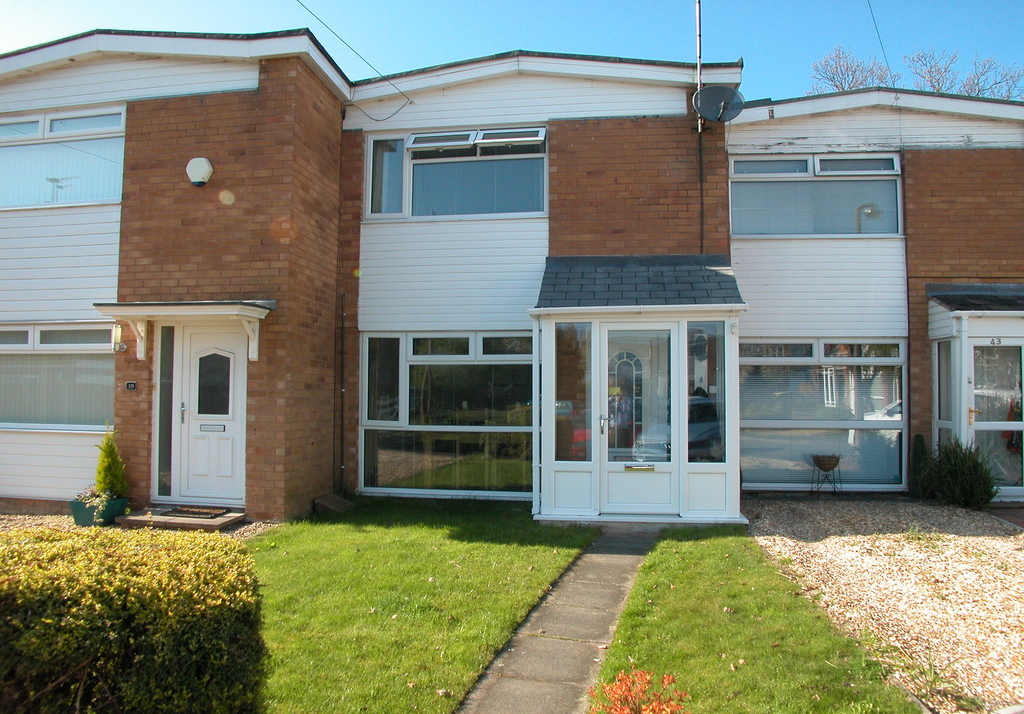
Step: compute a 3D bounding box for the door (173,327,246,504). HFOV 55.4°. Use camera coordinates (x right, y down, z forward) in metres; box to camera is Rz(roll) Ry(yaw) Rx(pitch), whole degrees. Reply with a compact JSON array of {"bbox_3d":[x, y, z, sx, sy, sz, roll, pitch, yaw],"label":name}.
[{"bbox_3d":[-3.321,0.649,10.754,0.900,1.990,0.080,0,-3,11],"label":"door"}]

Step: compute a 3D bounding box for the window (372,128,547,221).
[{"bbox_3d":[-0.708,-2.245,12.012,2.340,1.140,0.120,0,-3,11],"label":"window"}]

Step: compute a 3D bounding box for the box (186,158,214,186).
[{"bbox_3d":[-3.452,-2.043,10.808,0.295,0.315,0.080,0,-2,12],"label":"box"}]

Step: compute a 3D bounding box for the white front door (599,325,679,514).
[{"bbox_3d":[1.360,0.645,10.331,0.860,2.050,0.080,0,-3,11],"label":"white front door"}]

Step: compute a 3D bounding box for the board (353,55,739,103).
[{"bbox_3d":[0.348,-3.431,11.712,4.790,0.530,0.120,0,-3,11],"label":"board"}]

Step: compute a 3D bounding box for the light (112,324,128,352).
[{"bbox_3d":[-4.375,-0.216,10.910,0.130,0.300,0.140,0,-2,12],"label":"light"}]

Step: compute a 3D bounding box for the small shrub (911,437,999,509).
[{"bbox_3d":[5.389,1.404,11.915,0.920,0.840,0.800,0,-2,12],"label":"small shrub"}]

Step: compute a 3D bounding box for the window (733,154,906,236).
[{"bbox_3d":[4.025,-2.141,12.926,2.290,1.160,0.100,0,-3,11],"label":"window"}]

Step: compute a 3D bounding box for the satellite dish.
[{"bbox_3d":[2.375,-2.916,11.230,0.590,0.410,0.400,0,-2,4],"label":"satellite dish"}]

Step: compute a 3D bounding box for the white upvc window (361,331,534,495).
[{"bbox_3d":[-0.733,0.684,11.899,2.360,2.020,0.100,0,-3,11],"label":"white upvc window"}]

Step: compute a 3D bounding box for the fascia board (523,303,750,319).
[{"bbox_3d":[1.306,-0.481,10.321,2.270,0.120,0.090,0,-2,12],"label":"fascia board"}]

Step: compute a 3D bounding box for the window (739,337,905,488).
[{"bbox_3d":[4.092,0.737,13.075,2.220,1.980,0.090,0,-2,12],"label":"window"}]

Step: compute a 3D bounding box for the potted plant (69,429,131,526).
[{"bbox_3d":[-4.430,1.283,10.484,0.430,1.020,0.430,0,-2,12],"label":"potted plant"}]

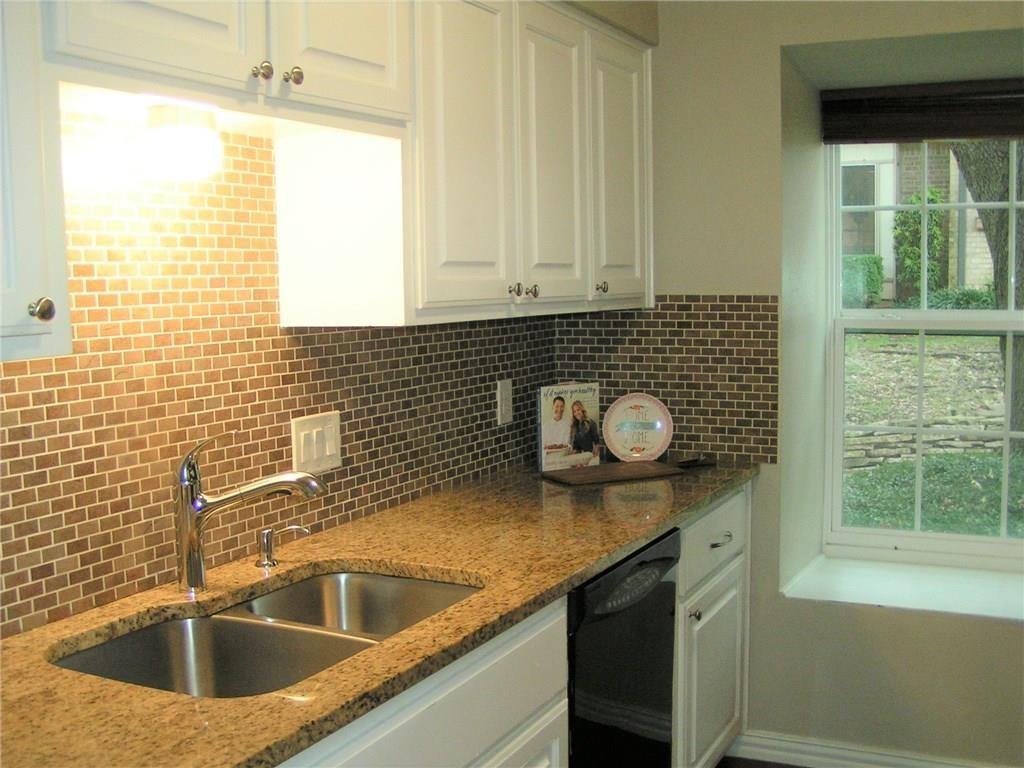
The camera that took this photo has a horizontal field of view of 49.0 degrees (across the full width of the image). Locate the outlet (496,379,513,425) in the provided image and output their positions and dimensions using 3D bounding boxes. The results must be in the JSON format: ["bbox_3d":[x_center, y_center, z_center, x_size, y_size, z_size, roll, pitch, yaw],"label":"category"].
[{"bbox_3d":[-0.020,0.050,3.156,0.010,0.121,0.079,2,6,27],"label":"outlet"}]

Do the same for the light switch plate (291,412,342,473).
[{"bbox_3d":[-0.415,0.127,2.376,0.010,0.123,0.168,2,6,27],"label":"light switch plate"}]

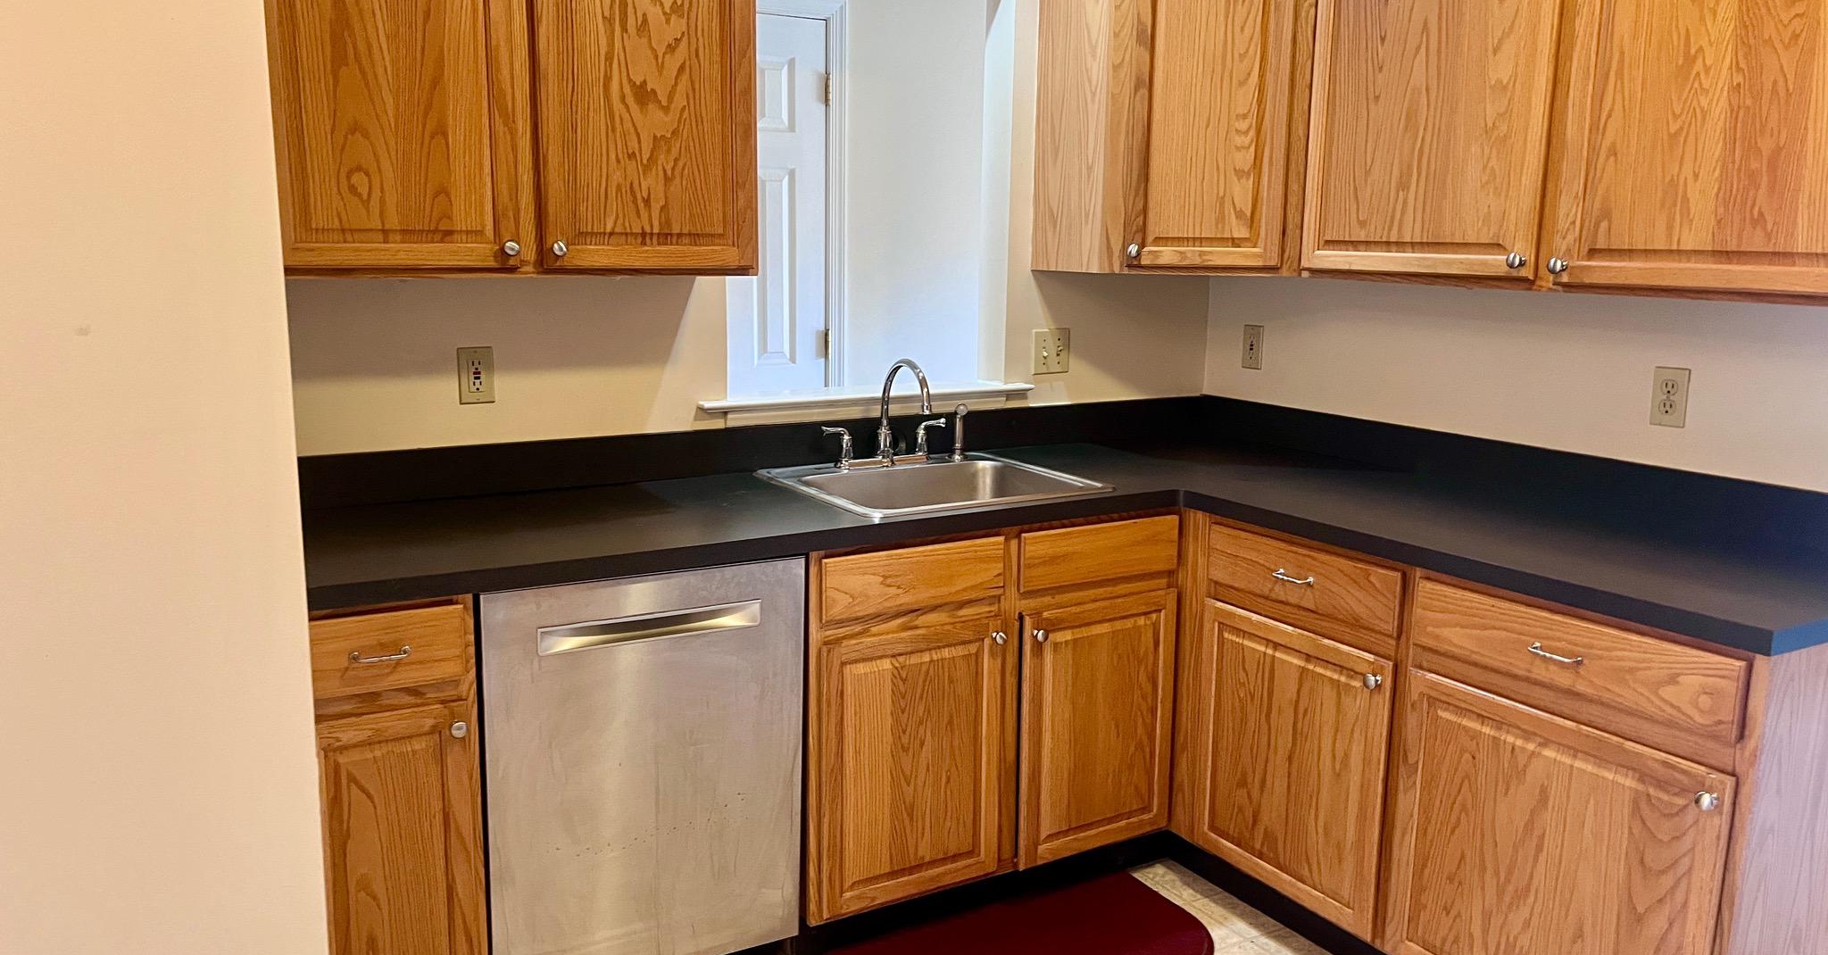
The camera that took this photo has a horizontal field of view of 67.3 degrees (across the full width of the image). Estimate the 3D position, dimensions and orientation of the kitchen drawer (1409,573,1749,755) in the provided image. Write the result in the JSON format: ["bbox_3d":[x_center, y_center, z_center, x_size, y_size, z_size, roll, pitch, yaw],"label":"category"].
[{"bbox_3d":[1.262,0.264,2.351,0.495,0.127,0.576,-5,12,-30],"label":"kitchen drawer"}]

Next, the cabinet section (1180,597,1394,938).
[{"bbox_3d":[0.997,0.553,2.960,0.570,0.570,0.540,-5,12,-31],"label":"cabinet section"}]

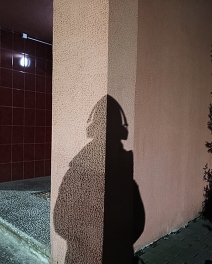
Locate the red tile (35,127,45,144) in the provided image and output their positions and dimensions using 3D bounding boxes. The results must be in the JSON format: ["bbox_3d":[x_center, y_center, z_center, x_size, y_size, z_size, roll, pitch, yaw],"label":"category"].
[{"bbox_3d":[-1.181,0.050,4.157,0.010,0.300,0.200,1,0,44],"label":"red tile"}]

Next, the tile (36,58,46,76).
[{"bbox_3d":[-1.165,-1.158,4.152,0.010,0.300,0.200,1,0,44],"label":"tile"}]

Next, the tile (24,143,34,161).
[{"bbox_3d":[-1.327,0.350,4.013,0.010,0.300,0.200,1,0,44],"label":"tile"}]

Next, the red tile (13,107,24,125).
[{"bbox_3d":[-1.459,-0.255,3.866,0.010,0.300,0.200,1,0,44],"label":"red tile"}]

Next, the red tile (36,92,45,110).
[{"bbox_3d":[-1.173,-0.554,4.154,0.010,0.300,0.200,1,0,44],"label":"red tile"}]

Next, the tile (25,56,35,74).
[{"bbox_3d":[-1.308,-1.158,4.009,0.012,0.300,0.200,1,0,44],"label":"tile"}]

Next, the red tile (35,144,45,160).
[{"bbox_3d":[-1.187,0.353,4.162,0.012,0.300,0.200,1,0,44],"label":"red tile"}]

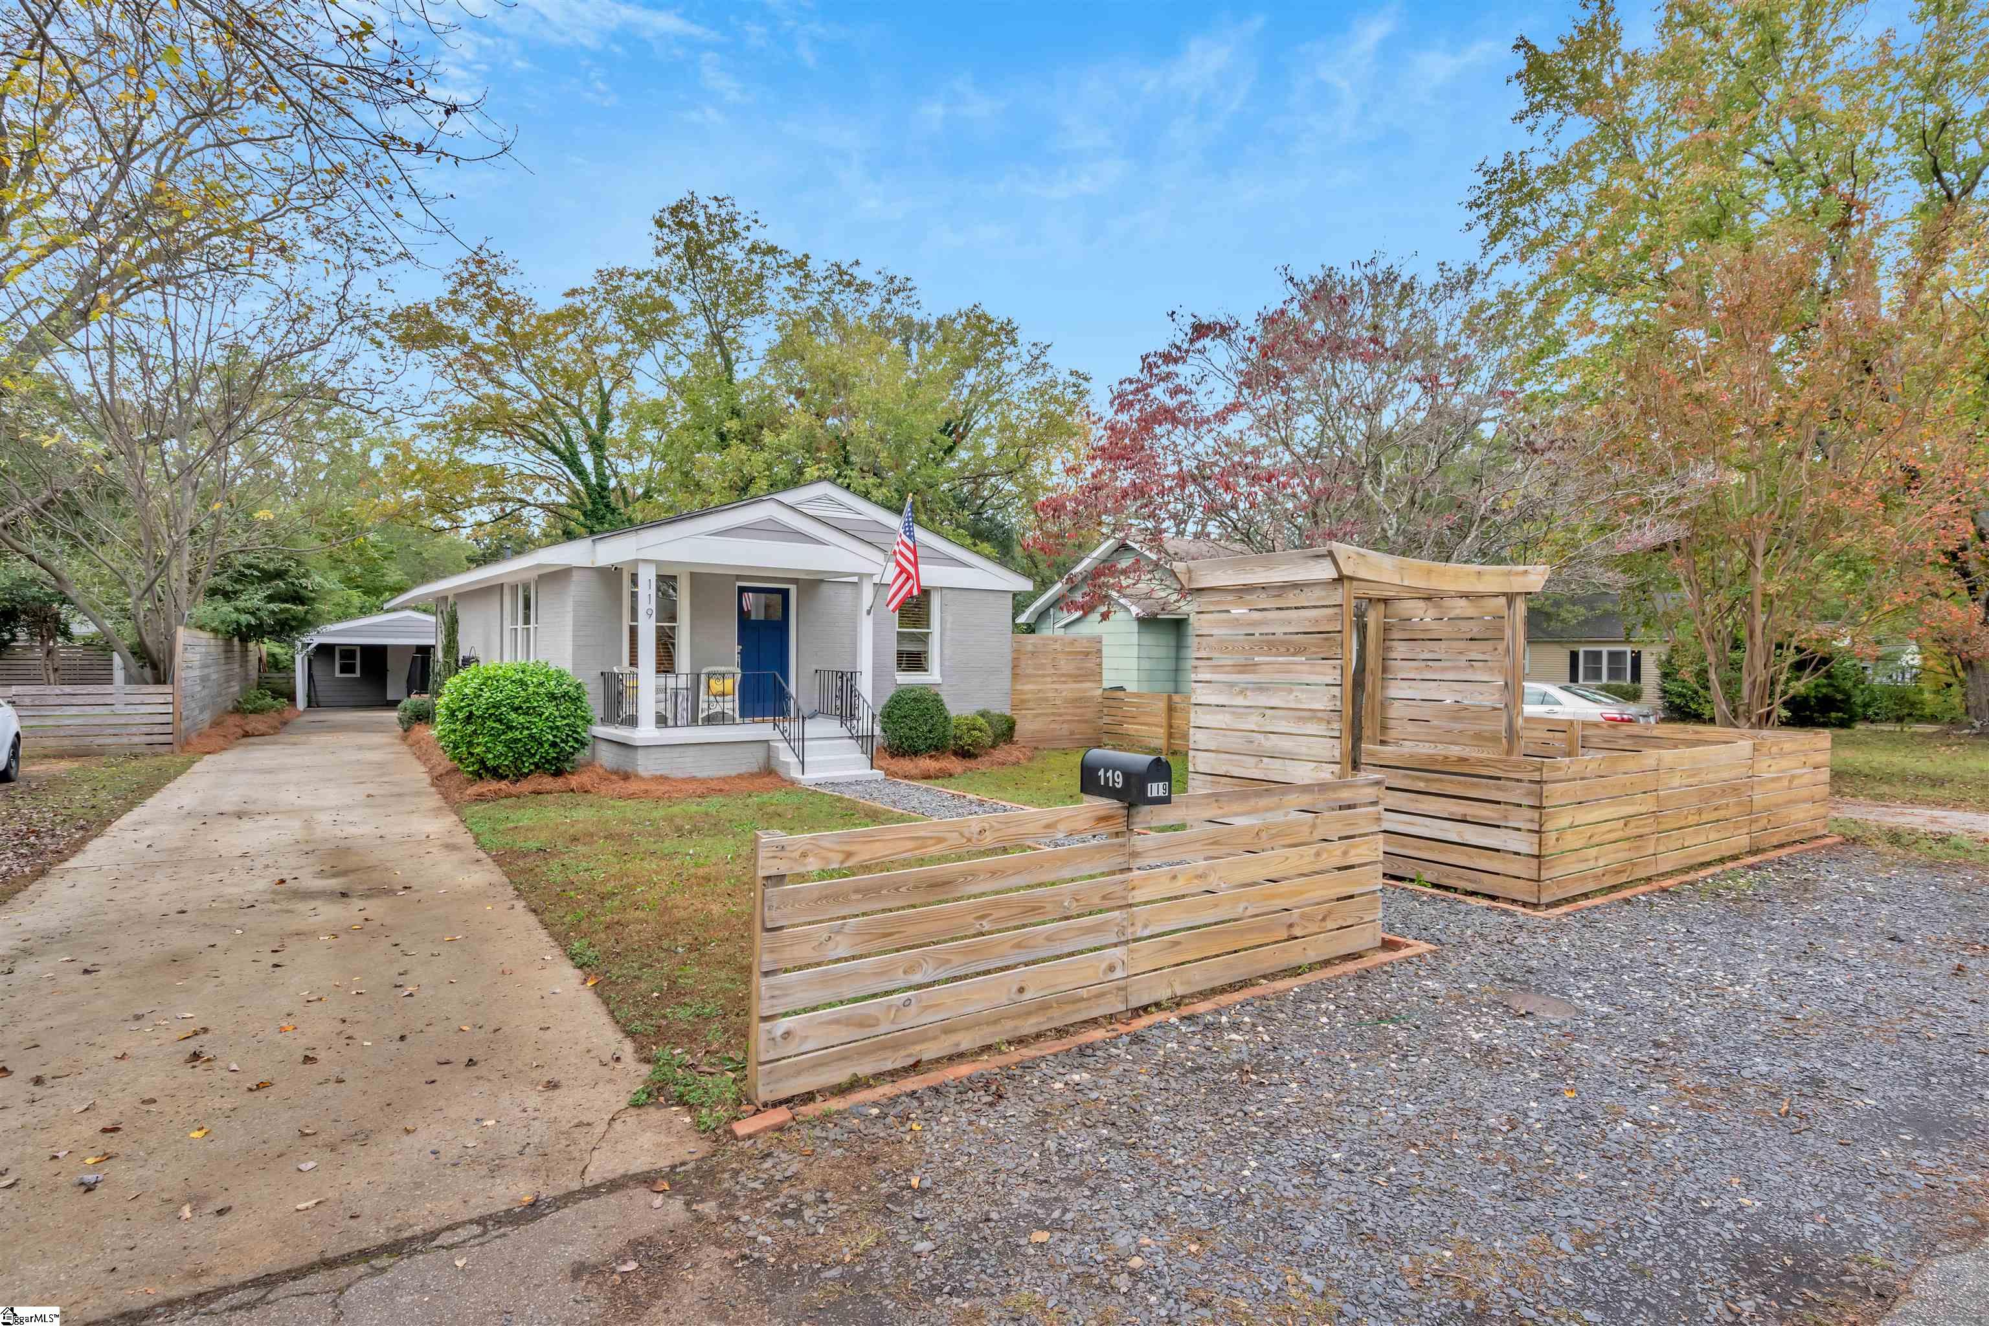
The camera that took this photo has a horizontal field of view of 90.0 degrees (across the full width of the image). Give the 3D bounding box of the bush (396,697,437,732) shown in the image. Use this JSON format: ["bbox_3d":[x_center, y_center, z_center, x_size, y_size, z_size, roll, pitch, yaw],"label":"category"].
[{"bbox_3d":[-11.992,1.018,20.600,0.820,0.760,0.820,0,0,-38],"label":"bush"}]

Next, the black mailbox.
[{"bbox_3d":[0.631,0.537,4.782,0.165,0.220,0.490,0,0,-34],"label":"black mailbox"}]

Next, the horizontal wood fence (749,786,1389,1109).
[{"bbox_3d":[0.691,1.148,4.823,3.900,0.975,0.110,0,0,-35],"label":"horizontal wood fence"}]

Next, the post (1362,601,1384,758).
[{"bbox_3d":[3.037,0.564,7.980,0.095,2.130,0.095,0,0,-34],"label":"post"}]

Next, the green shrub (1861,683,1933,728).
[{"bbox_3d":[24.969,1.190,27.500,1.650,1.250,1.600,0,0,-34],"label":"green shrub"}]

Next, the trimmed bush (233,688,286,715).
[{"bbox_3d":[-17.888,0.974,24.200,1.100,0.720,1.050,0,0,-38],"label":"trimmed bush"}]

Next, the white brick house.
[{"bbox_3d":[-6.169,-0.742,20.165,8.440,4.400,16.000,0,0,-38],"label":"white brick house"}]

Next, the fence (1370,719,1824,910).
[{"bbox_3d":[5.532,1.159,8.960,5.240,1.000,1.600,0,0,-33],"label":"fence"}]

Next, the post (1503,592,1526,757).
[{"bbox_3d":[3.717,0.574,7.100,0.095,2.130,0.095,0,0,-34],"label":"post"}]

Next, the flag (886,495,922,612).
[{"bbox_3d":[-1.215,-1.486,13.400,0.250,1.550,0.700,0,0,-38],"label":"flag"}]

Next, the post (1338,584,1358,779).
[{"bbox_3d":[2.144,0.562,6.030,0.095,2.130,0.095,0,0,-34],"label":"post"}]

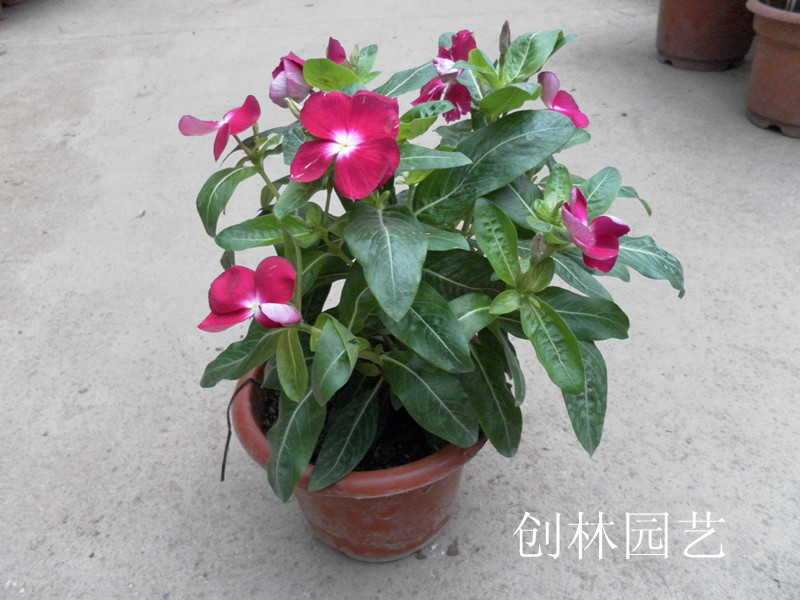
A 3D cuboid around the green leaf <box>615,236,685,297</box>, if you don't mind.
[{"bbox_3d":[0.140,-0.023,0.375,0.056,0.015,0.026,25,52,0],"label":"green leaf"}]

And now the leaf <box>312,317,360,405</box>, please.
[{"bbox_3d":[-0.033,0.031,0.330,0.023,0.015,0.044,10,77,10],"label":"leaf"}]

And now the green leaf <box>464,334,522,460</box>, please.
[{"bbox_3d":[0.052,0.057,0.376,0.030,0.077,0.014,-26,15,-21],"label":"green leaf"}]

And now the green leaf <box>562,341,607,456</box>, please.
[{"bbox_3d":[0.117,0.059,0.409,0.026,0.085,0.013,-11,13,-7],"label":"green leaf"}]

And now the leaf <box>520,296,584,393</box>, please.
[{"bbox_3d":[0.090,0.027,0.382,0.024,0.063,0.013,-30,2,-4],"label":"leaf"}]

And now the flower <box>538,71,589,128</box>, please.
[{"bbox_3d":[0.089,-0.107,0.349,0.033,0.019,0.033,33,37,-18],"label":"flower"}]

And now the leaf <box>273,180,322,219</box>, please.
[{"bbox_3d":[-0.044,-0.047,0.292,0.018,0.010,0.032,29,62,27],"label":"leaf"}]

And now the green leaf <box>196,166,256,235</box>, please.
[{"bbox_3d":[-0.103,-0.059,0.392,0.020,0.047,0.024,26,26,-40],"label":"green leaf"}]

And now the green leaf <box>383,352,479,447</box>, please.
[{"bbox_3d":[0.017,0.055,0.362,0.074,0.011,0.033,41,61,14],"label":"green leaf"}]

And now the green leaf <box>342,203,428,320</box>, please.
[{"bbox_3d":[-0.005,-0.017,0.285,0.036,0.016,0.059,-7,62,-3],"label":"green leaf"}]

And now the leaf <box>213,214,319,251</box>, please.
[{"bbox_3d":[-0.070,-0.035,0.340,0.053,0.012,0.022,-6,53,-11],"label":"leaf"}]

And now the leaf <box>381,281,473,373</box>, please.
[{"bbox_3d":[0.018,0.012,0.328,0.030,0.013,0.062,-38,91,-14],"label":"leaf"}]

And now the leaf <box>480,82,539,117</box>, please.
[{"bbox_3d":[0.051,-0.091,0.294,0.022,0.029,0.011,-15,81,-33],"label":"leaf"}]

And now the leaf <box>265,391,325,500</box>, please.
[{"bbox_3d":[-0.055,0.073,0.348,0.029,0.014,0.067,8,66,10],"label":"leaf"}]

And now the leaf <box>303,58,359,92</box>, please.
[{"bbox_3d":[-0.035,-0.119,0.340,0.032,0.017,0.007,7,35,-19],"label":"leaf"}]

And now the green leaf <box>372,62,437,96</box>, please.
[{"bbox_3d":[0.003,-0.103,0.308,0.038,0.011,0.018,-30,65,-7],"label":"green leaf"}]

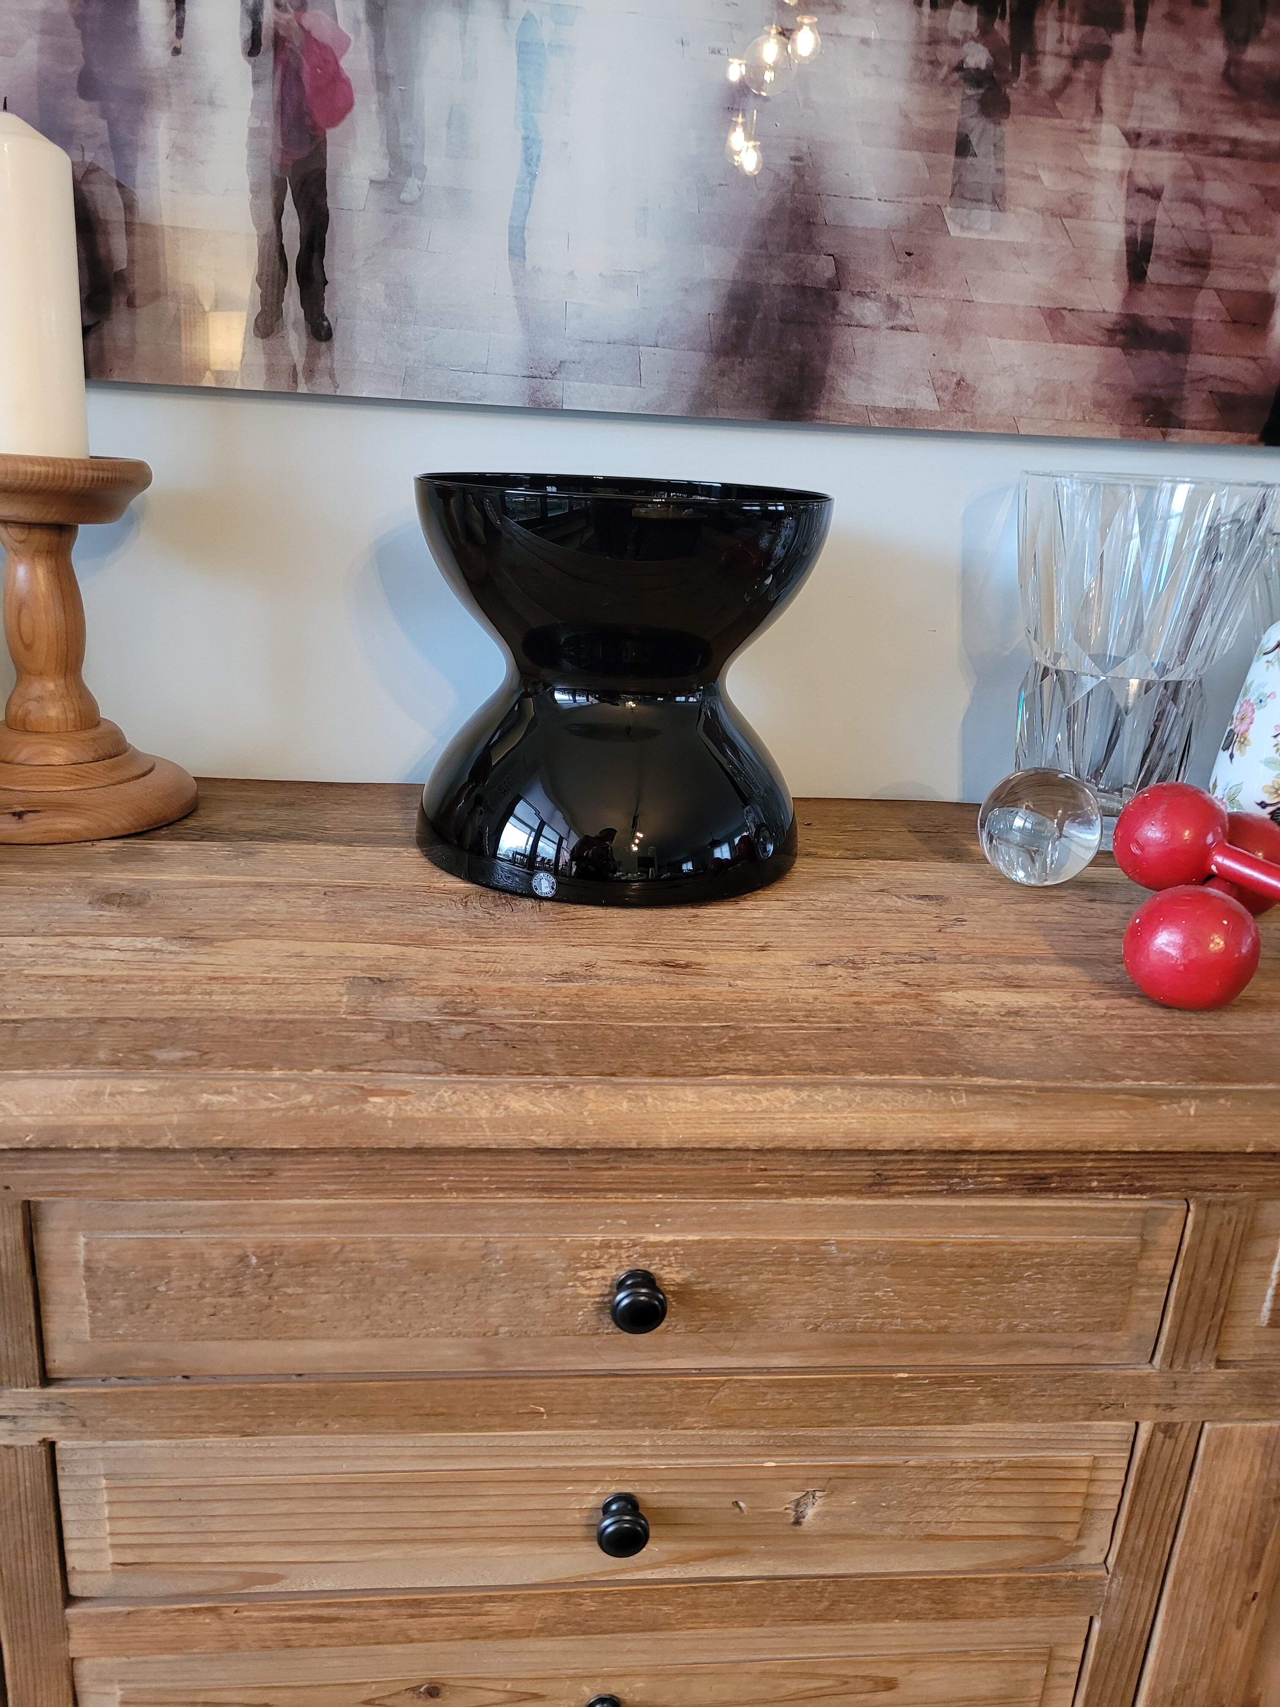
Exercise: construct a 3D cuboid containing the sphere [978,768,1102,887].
[{"bbox_3d":[0.274,-0.018,0.876,0.081,0.081,0.081,1,18,-6],"label":"sphere"}]

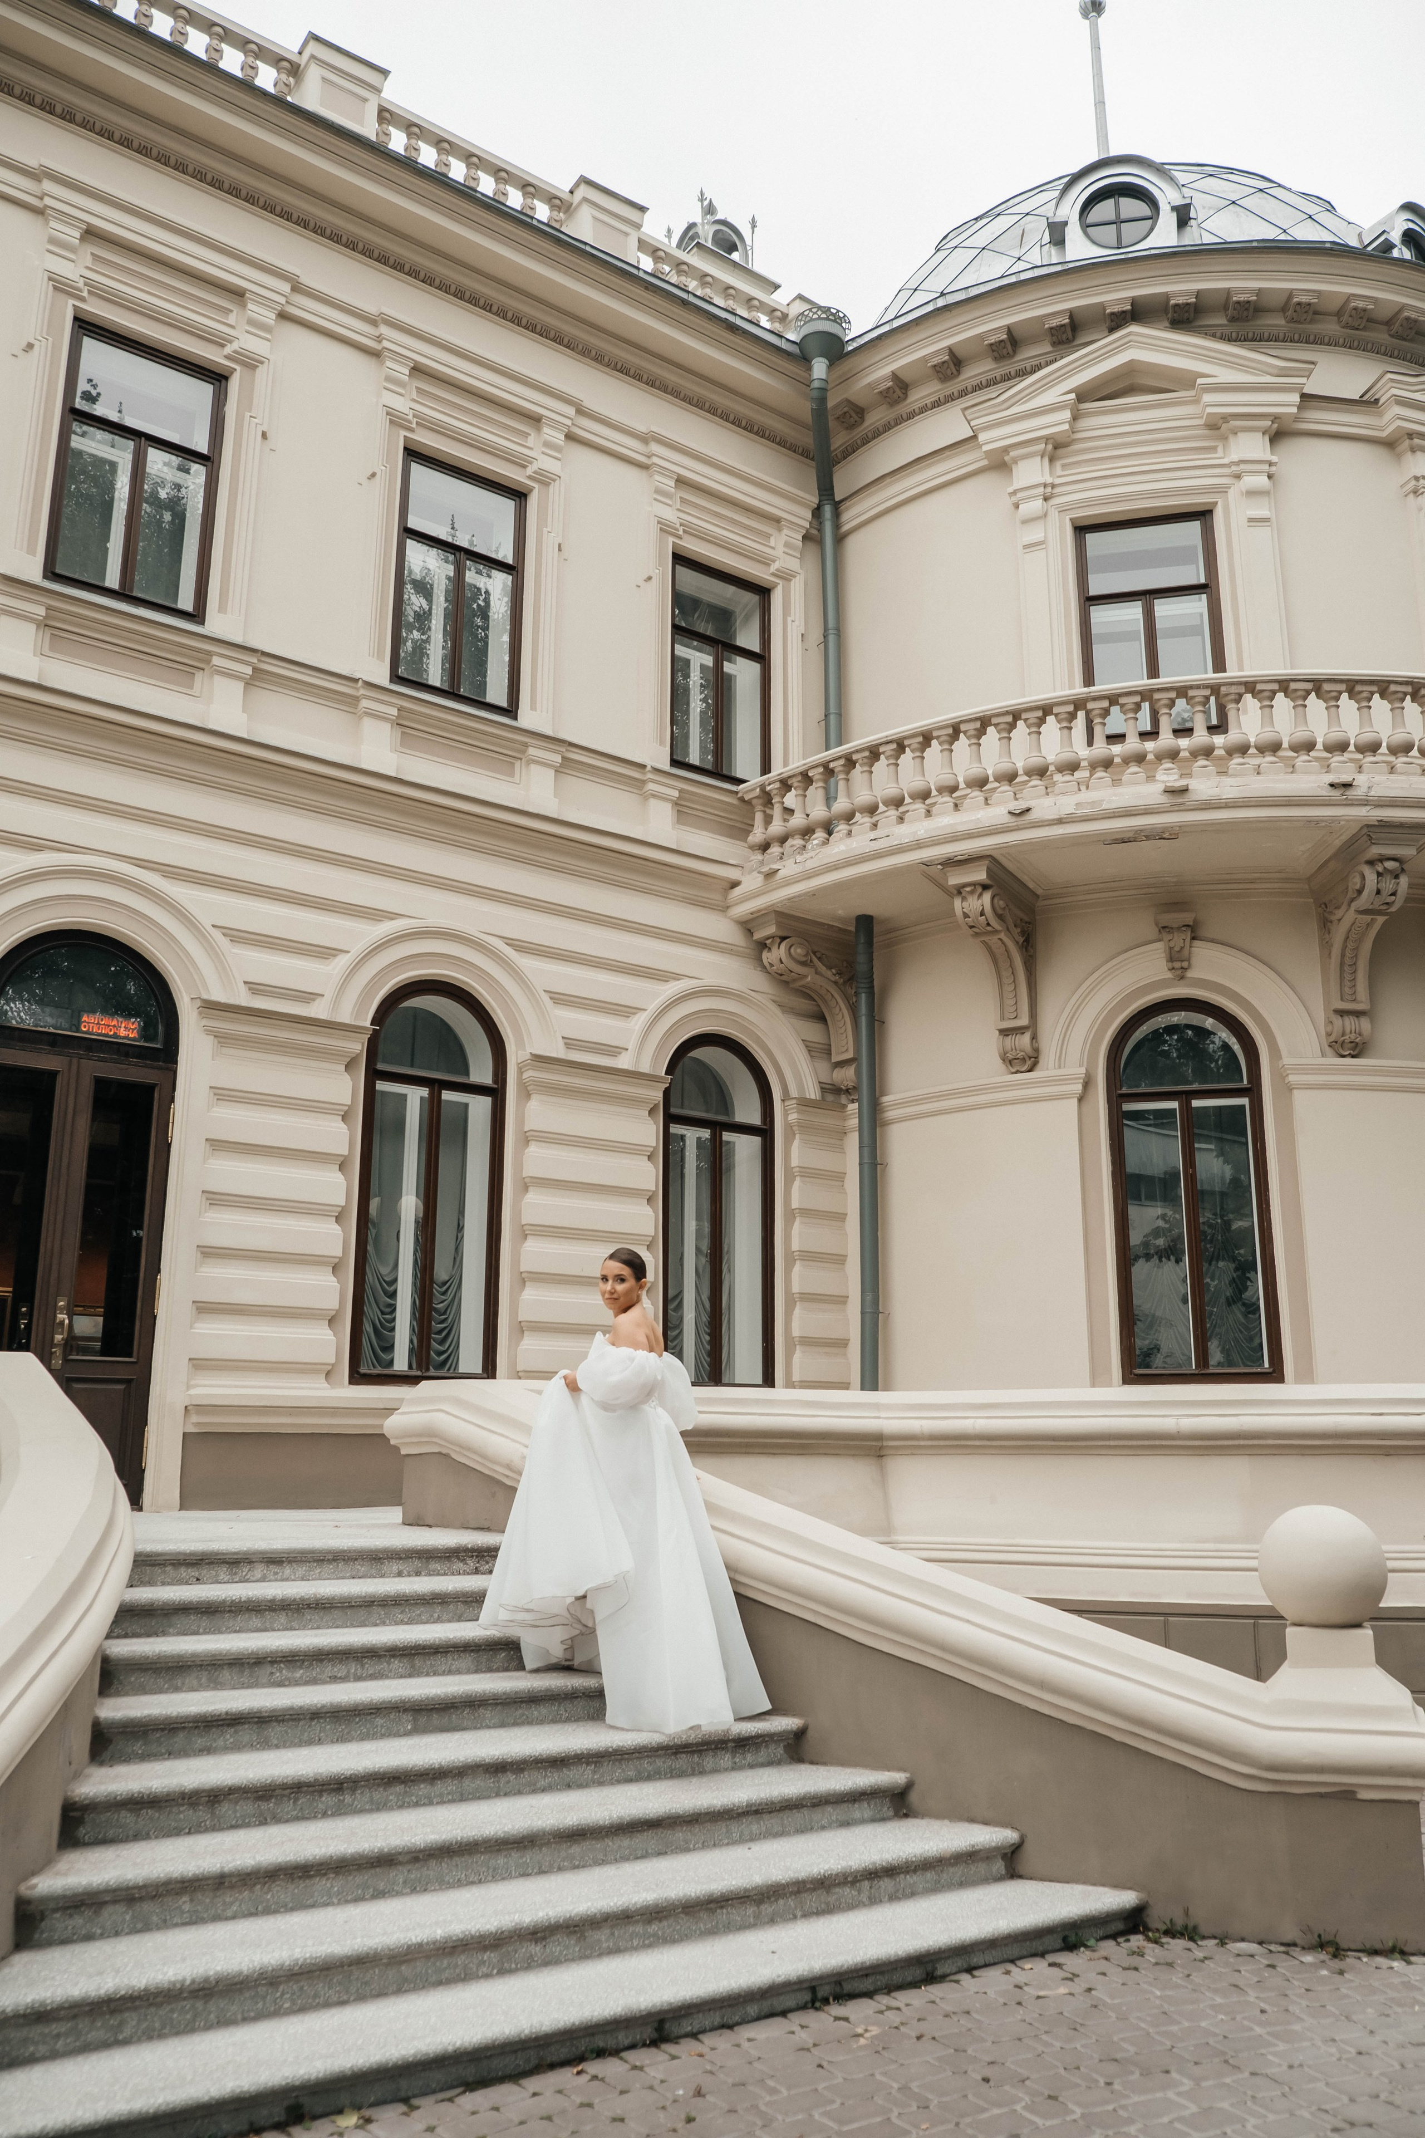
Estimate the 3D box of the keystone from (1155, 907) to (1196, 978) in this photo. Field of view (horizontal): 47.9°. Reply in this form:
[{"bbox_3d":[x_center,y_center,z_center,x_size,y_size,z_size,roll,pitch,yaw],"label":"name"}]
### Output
[{"bbox_3d":[3.490,-0.939,12.069,0.269,0.484,0.240,-3,-14,14],"label":"keystone"}]

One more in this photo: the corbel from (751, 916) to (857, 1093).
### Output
[{"bbox_3d":[0.841,-0.527,13.896,1.080,1.470,0.460,10,-17,-36],"label":"corbel"}]

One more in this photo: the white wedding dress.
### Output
[{"bbox_3d":[-0.324,1.733,6.195,0.850,1.400,0.950,12,-18,-41],"label":"white wedding dress"}]

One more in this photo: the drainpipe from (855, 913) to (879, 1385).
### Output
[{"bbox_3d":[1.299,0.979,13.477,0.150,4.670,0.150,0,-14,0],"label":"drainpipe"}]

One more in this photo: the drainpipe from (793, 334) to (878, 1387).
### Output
[{"bbox_3d":[1.022,-1.826,13.538,0.620,10.193,1.000,-1,-13,7],"label":"drainpipe"}]

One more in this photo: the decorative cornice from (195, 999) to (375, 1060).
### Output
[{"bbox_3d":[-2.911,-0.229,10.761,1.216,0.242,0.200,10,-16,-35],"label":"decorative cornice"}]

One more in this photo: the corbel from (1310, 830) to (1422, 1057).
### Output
[{"bbox_3d":[5.008,-0.939,12.123,0.460,1.470,1.080,2,-14,-5],"label":"corbel"}]

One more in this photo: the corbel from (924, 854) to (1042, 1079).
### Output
[{"bbox_3d":[2.181,-0.803,12.735,0.460,1.470,1.080,-8,-16,30],"label":"corbel"}]

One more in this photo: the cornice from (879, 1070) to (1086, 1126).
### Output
[{"bbox_3d":[2.102,0.233,12.646,1.883,0.211,0.244,-10,-17,39],"label":"cornice"}]

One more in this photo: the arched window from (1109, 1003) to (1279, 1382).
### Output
[{"bbox_3d":[3.746,0.918,12.569,1.170,3.040,0.160,-3,-14,12],"label":"arched window"}]

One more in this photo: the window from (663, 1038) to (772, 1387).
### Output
[{"bbox_3d":[0.063,1.127,12.792,1.091,2.860,0.150,10,-16,-35],"label":"window"}]

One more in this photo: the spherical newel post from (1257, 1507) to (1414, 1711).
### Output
[{"bbox_3d":[2.077,1.801,5.393,0.460,0.645,0.460,-3,-14,13],"label":"spherical newel post"}]

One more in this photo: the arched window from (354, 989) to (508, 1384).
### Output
[{"bbox_3d":[-1.961,0.787,11.372,1.095,2.886,0.150,10,-16,-35],"label":"arched window"}]

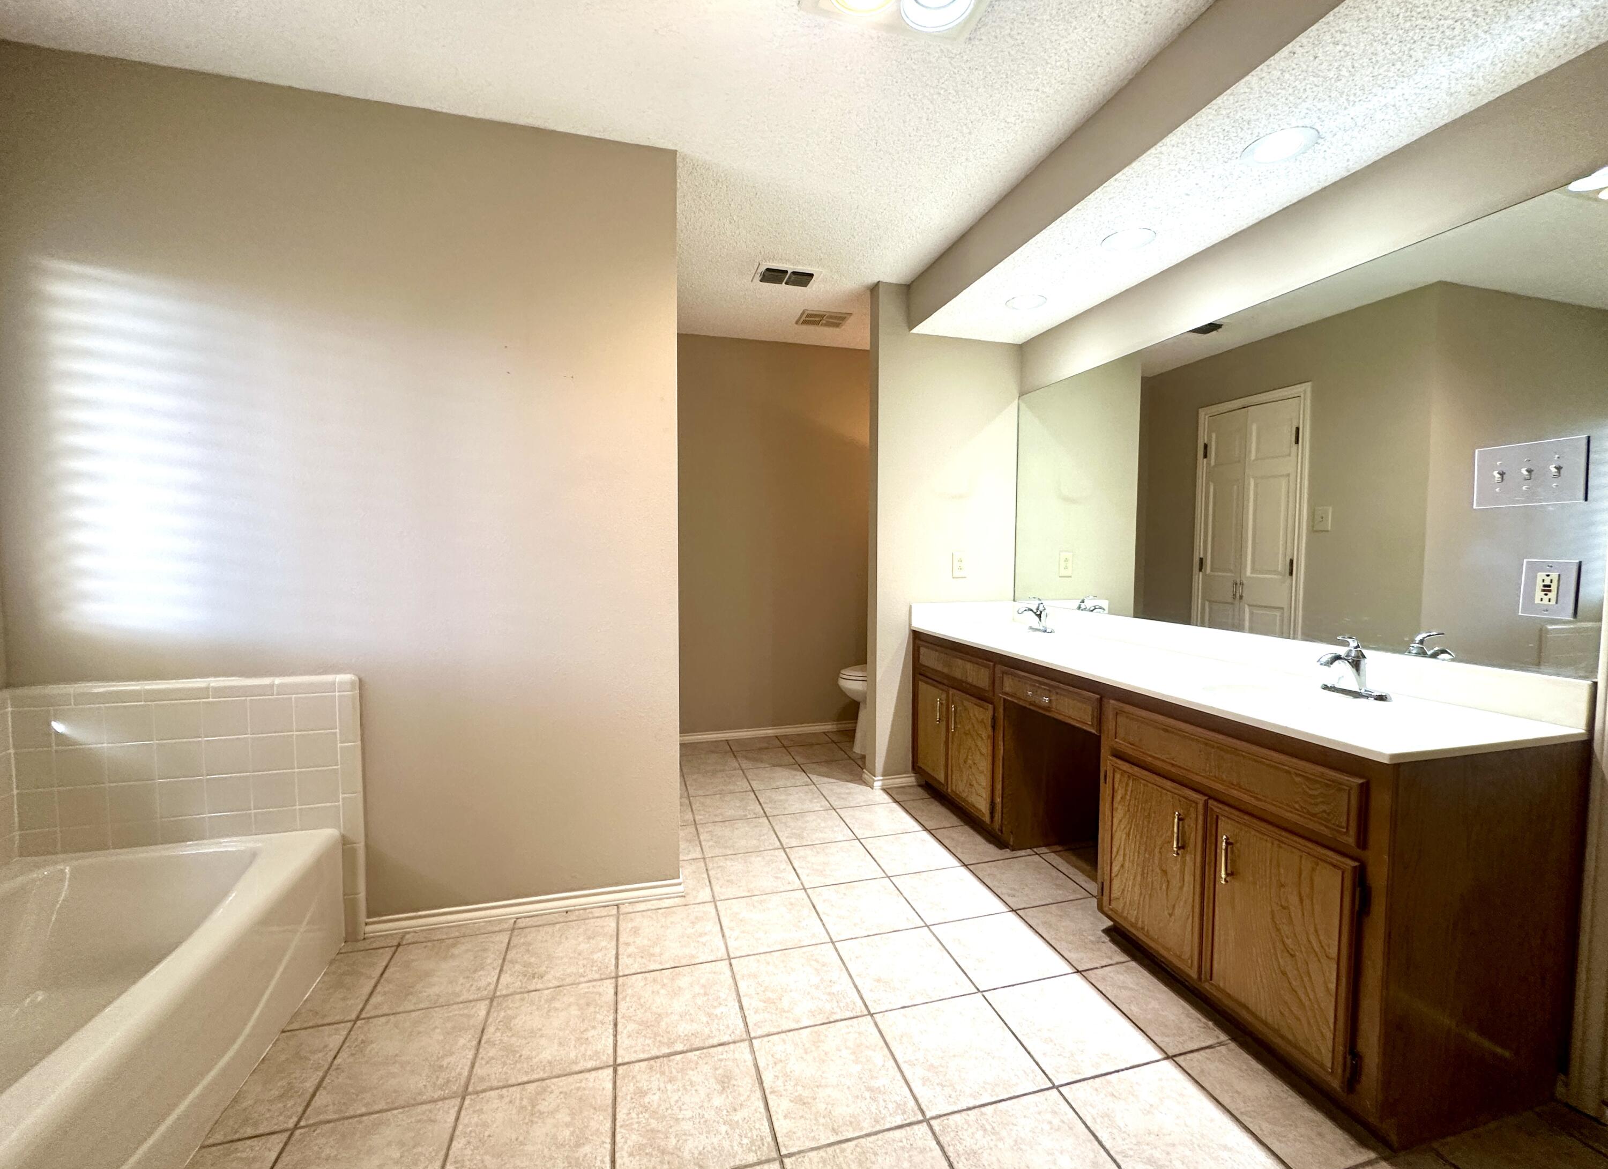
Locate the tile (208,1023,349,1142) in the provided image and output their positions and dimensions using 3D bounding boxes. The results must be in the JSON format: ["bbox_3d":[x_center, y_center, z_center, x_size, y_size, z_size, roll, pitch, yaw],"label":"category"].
[{"bbox_3d":[-1.152,1.104,1.453,0.156,0.010,0.305,-1,3,-15],"label":"tile"}]

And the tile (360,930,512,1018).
[{"bbox_3d":[-1.008,1.083,1.818,0.305,0.010,0.305,-1,3,-15],"label":"tile"}]

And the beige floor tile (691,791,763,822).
[{"bbox_3d":[-0.354,1.020,2.971,0.304,0.010,0.307,-1,3,-15],"label":"beige floor tile"}]

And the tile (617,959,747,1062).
[{"bbox_3d":[-0.324,1.105,1.695,0.306,0.010,0.306,-1,4,-15],"label":"tile"}]

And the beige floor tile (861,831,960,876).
[{"bbox_3d":[0.414,1.046,2.531,0.304,0.010,0.307,-1,3,-15],"label":"beige floor tile"}]

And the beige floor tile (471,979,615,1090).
[{"bbox_3d":[-0.624,1.097,1.598,0.305,0.010,0.305,-1,3,-15],"label":"beige floor tile"}]

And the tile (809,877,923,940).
[{"bbox_3d":[0.197,1.067,2.146,0.304,0.010,0.307,-1,3,-15],"label":"tile"}]

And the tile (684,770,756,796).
[{"bbox_3d":[-0.437,1.002,3.274,0.304,0.010,0.307,-1,3,-15],"label":"tile"}]

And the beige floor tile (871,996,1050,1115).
[{"bbox_3d":[0.362,1.103,1.543,0.305,0.010,0.305,-1,3,-15],"label":"beige floor tile"}]

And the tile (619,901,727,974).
[{"bbox_3d":[-0.406,1.075,1.984,0.305,0.010,0.305,-1,3,-15],"label":"tile"}]

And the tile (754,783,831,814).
[{"bbox_3d":[-0.053,1.016,3.054,0.304,0.010,0.307,-1,3,-15],"label":"tile"}]

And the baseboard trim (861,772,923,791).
[{"bbox_3d":[0.457,0.975,3.310,0.280,0.063,0.145,-1,4,-15],"label":"baseboard trim"}]

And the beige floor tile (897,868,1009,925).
[{"bbox_3d":[0.496,1.063,2.232,0.305,0.010,0.305,-1,3,-15],"label":"beige floor tile"}]

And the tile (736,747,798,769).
[{"bbox_3d":[-0.218,0.986,3.681,0.306,0.010,0.306,-1,4,-15],"label":"tile"}]

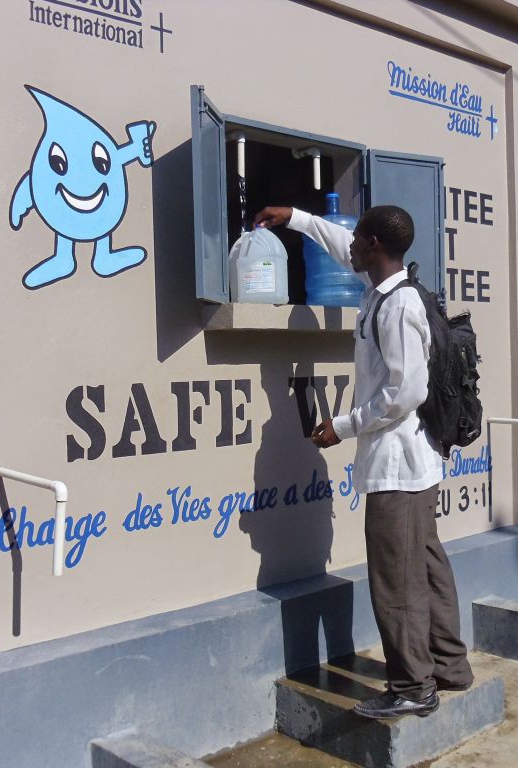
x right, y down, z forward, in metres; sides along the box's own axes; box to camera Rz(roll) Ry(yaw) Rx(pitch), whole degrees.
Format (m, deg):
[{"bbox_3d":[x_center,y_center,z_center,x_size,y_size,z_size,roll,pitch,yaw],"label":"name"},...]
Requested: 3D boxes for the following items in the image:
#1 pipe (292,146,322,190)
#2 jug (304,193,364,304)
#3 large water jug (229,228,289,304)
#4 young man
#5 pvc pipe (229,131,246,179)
[{"bbox_3d":[0.204,-0.918,3.951,0.036,0.185,0.165,-2,1,-42],"label":"pipe"},{"bbox_3d":[0.322,-0.557,3.878,0.272,0.495,0.272,-2,1,0],"label":"jug"},{"bbox_3d":[0.002,-0.454,3.597,0.205,0.320,0.200,-2,1,-12],"label":"large water jug"},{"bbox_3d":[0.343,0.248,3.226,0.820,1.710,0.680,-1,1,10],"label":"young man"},{"bbox_3d":[-0.092,-0.904,3.648,0.036,0.187,0.115,-2,1,-42],"label":"pvc pipe"}]

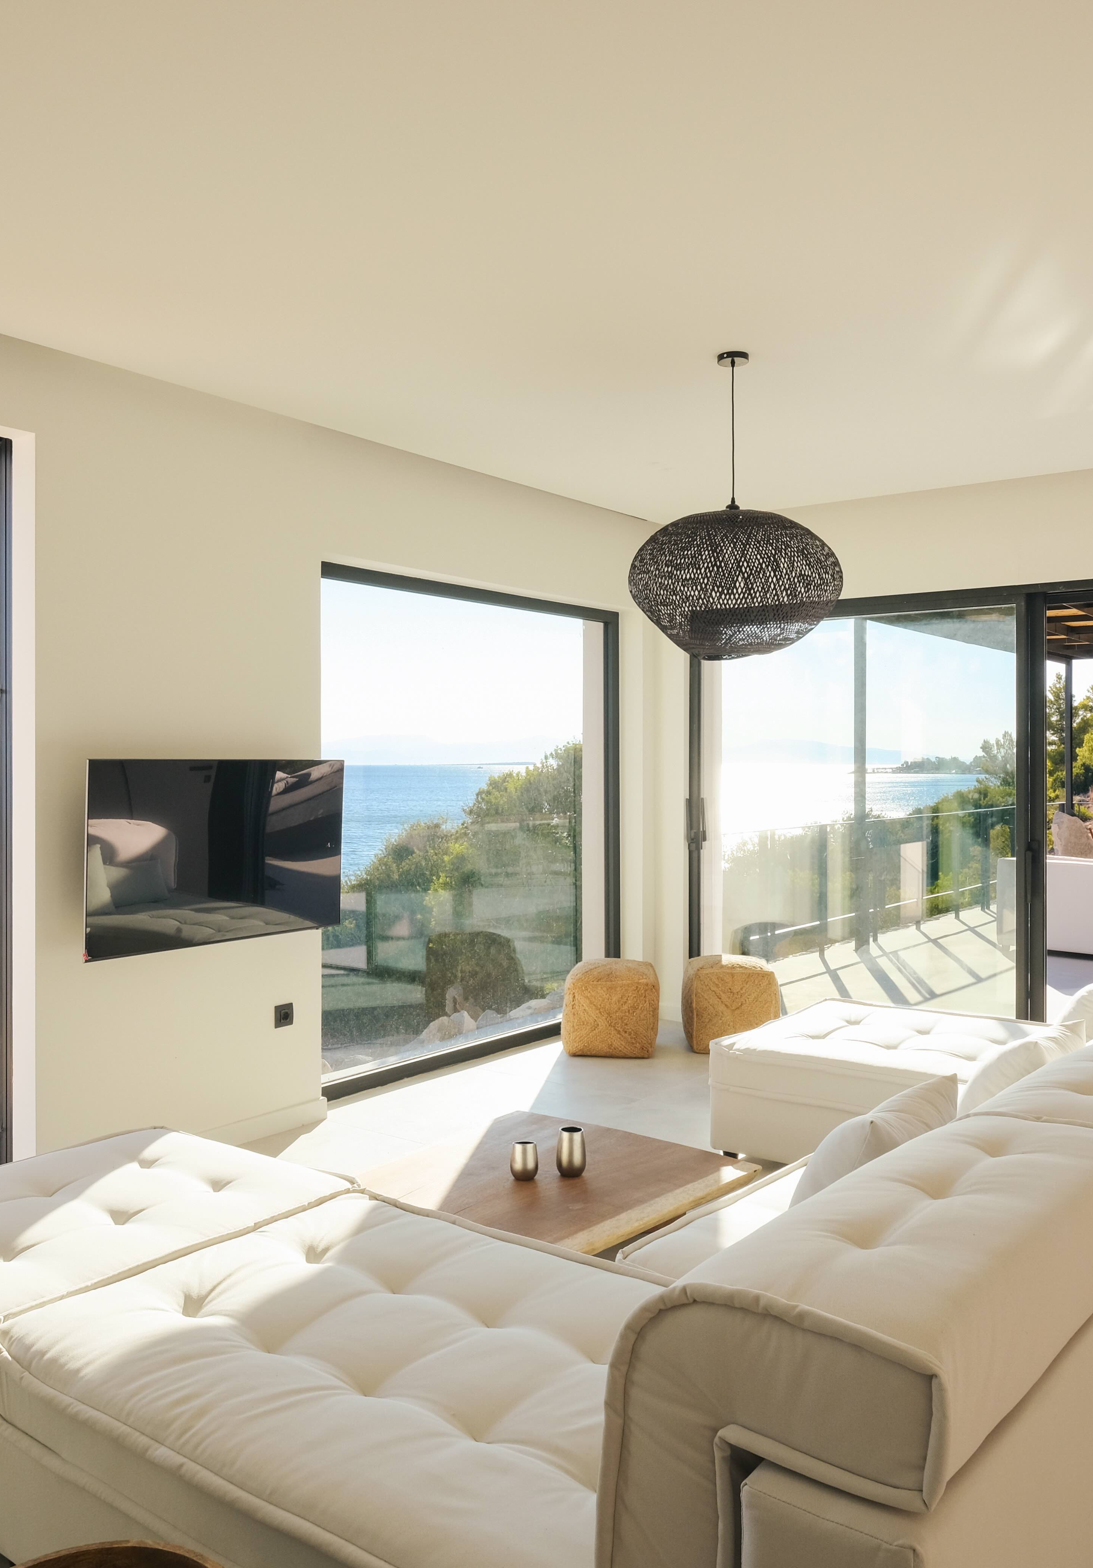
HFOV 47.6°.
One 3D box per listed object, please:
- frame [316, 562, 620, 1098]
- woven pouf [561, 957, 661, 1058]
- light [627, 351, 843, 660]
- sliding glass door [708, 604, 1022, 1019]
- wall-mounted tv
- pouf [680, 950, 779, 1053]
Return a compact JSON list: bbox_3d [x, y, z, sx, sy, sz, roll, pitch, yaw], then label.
[{"bbox_3d":[-0.304,0.186,5.888,0.100,2.200,2.231,1,1,37],"label":"frame"},{"bbox_3d":[0.330,1.078,6.087,0.450,0.430,0.440,0,1,8],"label":"woven pouf"},{"bbox_3d":[0.607,-0.892,3.996,0.684,0.966,0.684,0,1,0],"label":"light"},{"bbox_3d":[1.526,0.195,6.282,1.761,2.170,0.100,1,1,36],"label":"sliding glass door"},{"bbox_3d":[-1.145,0.234,4.381,0.060,0.642,1.100,3,3,37],"label":"wall-mounted tv"},{"bbox_3d":[0.899,1.080,6.148,0.450,0.425,0.440,0,1,4],"label":"pouf"}]

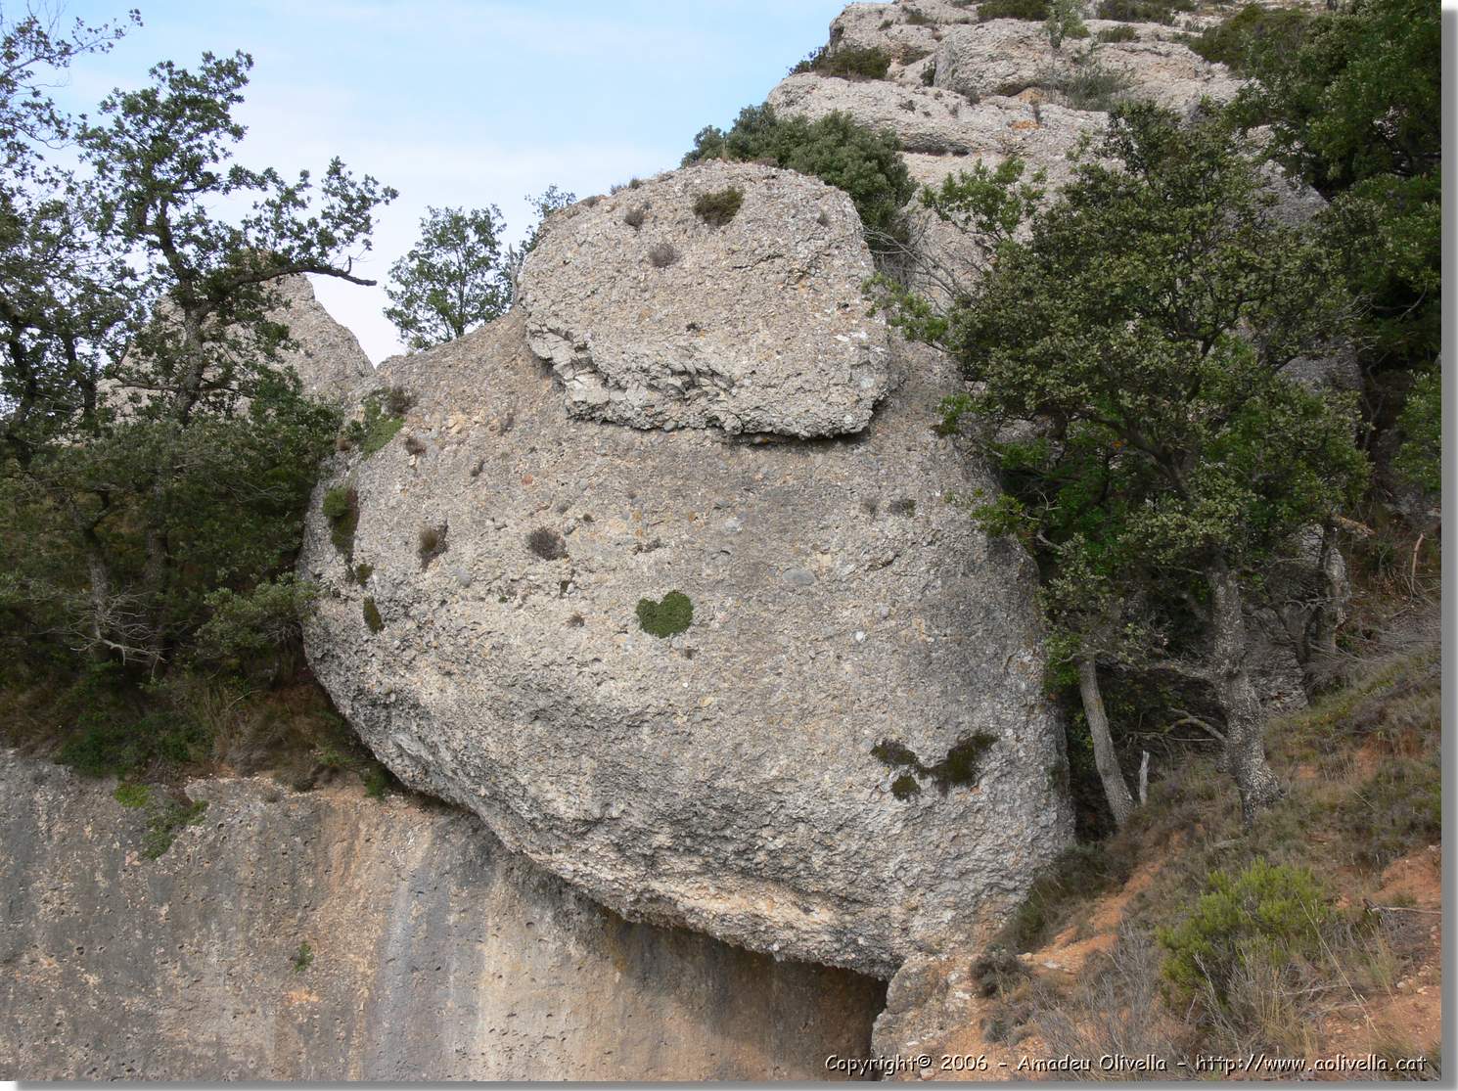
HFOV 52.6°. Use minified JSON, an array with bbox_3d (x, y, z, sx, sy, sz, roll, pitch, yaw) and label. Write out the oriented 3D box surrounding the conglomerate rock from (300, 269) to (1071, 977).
[{"bbox_3d":[-0.310,0.550,10.800,5.400,4.900,4.400,0,-4,0],"label":"conglomerate rock"}]

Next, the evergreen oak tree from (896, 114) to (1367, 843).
[{"bbox_3d":[2.970,-0.620,11.200,3.600,5.400,3.500,0,-4,0],"label":"evergreen oak tree"}]

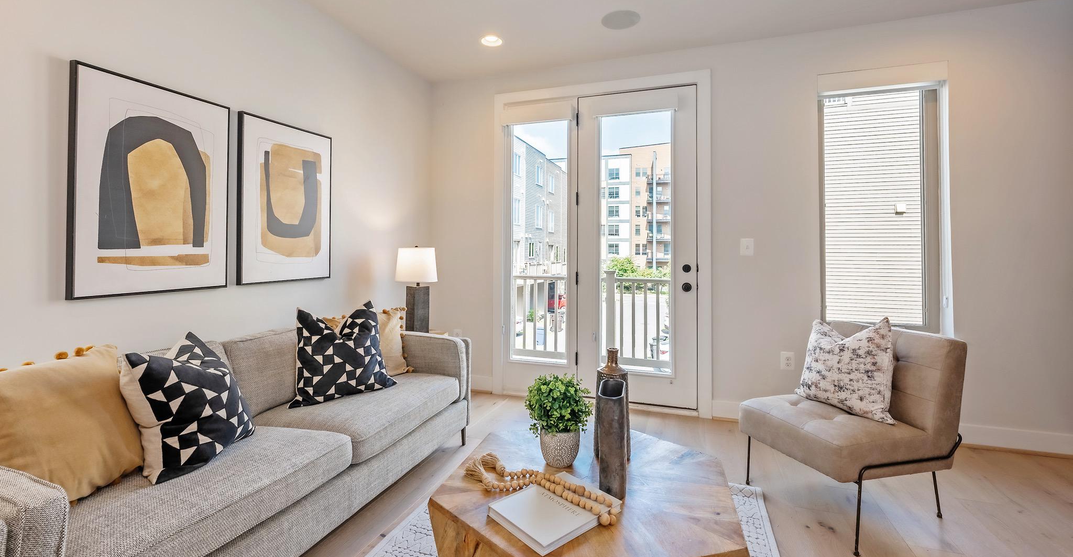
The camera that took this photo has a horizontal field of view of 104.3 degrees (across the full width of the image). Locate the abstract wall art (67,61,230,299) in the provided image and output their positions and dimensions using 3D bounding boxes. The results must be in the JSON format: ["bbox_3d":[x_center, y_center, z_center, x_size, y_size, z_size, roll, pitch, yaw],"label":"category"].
[{"bbox_3d":[-1.680,-0.388,1.870,0.050,0.914,0.570,1,2,22],"label":"abstract wall art"}]

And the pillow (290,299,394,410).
[{"bbox_3d":[-1.060,0.395,2.310,0.520,0.500,0.170,-2,-12,-45],"label":"pillow"}]

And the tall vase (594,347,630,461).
[{"bbox_3d":[0.300,0.489,1.650,0.140,0.430,0.140,0,2,0],"label":"tall vase"}]

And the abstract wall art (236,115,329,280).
[{"bbox_3d":[-1.480,-0.446,2.494,0.045,0.914,0.575,1,2,22],"label":"abstract wall art"}]

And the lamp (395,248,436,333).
[{"bbox_3d":[-0.920,0.090,3.200,0.325,0.670,0.325,-1,2,-18],"label":"lamp"}]

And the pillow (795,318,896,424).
[{"bbox_3d":[1.590,0.475,2.155,0.150,0.450,0.470,13,-3,-21],"label":"pillow"}]

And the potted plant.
[{"bbox_3d":[0.088,0.535,1.610,0.260,0.330,0.250,0,2,0],"label":"potted plant"}]

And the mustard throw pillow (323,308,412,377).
[{"bbox_3d":[-1.013,0.430,2.527,0.150,0.430,0.500,-13,-5,38],"label":"mustard throw pillow"}]

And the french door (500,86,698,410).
[{"bbox_3d":[0.450,-0.240,3.345,1.570,2.430,0.090,1,2,17],"label":"french door"}]

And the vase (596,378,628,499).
[{"bbox_3d":[0.256,0.541,1.410,0.090,0.355,0.105,0,2,0],"label":"vase"}]

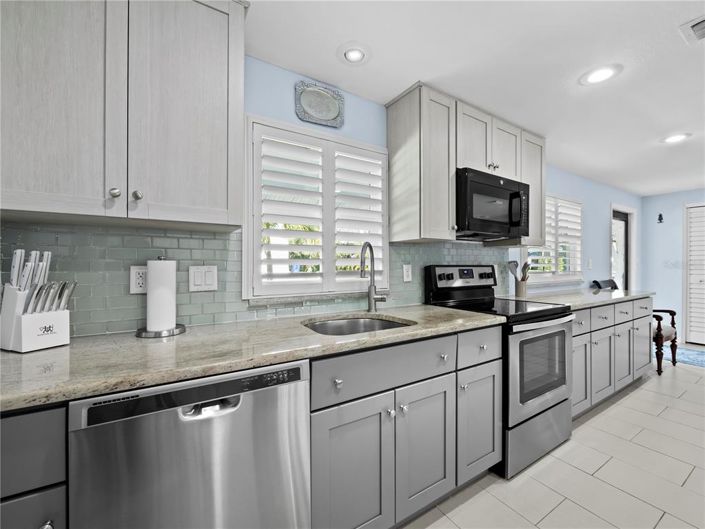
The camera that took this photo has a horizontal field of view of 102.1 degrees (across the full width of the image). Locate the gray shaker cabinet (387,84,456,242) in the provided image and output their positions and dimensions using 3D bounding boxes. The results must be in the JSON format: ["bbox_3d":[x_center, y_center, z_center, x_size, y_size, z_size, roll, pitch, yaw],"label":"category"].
[{"bbox_3d":[0.454,-0.608,1.894,0.307,0.906,0.325,0,0,-31],"label":"gray shaker cabinet"}]

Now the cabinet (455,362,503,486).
[{"bbox_3d":[0.530,0.810,1.738,0.378,0.560,0.565,0,0,-31],"label":"cabinet"}]

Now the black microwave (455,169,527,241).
[{"bbox_3d":[0.930,-0.398,2.130,0.745,0.412,0.400,0,0,-31],"label":"black microwave"}]

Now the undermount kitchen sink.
[{"bbox_3d":[0.045,0.421,1.470,0.555,0.200,0.415,0,0,-31],"label":"undermount kitchen sink"}]

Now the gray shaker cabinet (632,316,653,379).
[{"bbox_3d":[2.713,0.801,3.045,0.550,0.555,0.565,0,0,-31],"label":"gray shaker cabinet"}]

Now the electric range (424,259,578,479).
[{"bbox_3d":[1.016,0.593,2.014,0.760,1.200,0.670,0,0,-31],"label":"electric range"}]

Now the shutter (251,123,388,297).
[{"bbox_3d":[-0.135,-0.293,1.714,0.910,0.922,0.050,0,0,-31],"label":"shutter"}]

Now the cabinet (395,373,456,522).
[{"bbox_3d":[0.202,0.811,1.542,0.387,0.560,0.565,0,0,-31],"label":"cabinet"}]

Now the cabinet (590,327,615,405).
[{"bbox_3d":[1.884,0.806,2.549,0.467,0.560,0.565,0,0,-31],"label":"cabinet"}]

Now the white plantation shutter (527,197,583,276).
[{"bbox_3d":[2.308,-0.306,3.176,1.225,0.910,0.050,0,0,-31],"label":"white plantation shutter"}]

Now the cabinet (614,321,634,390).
[{"bbox_3d":[2.280,0.805,2.786,0.458,0.560,0.565,0,0,-31],"label":"cabinet"}]

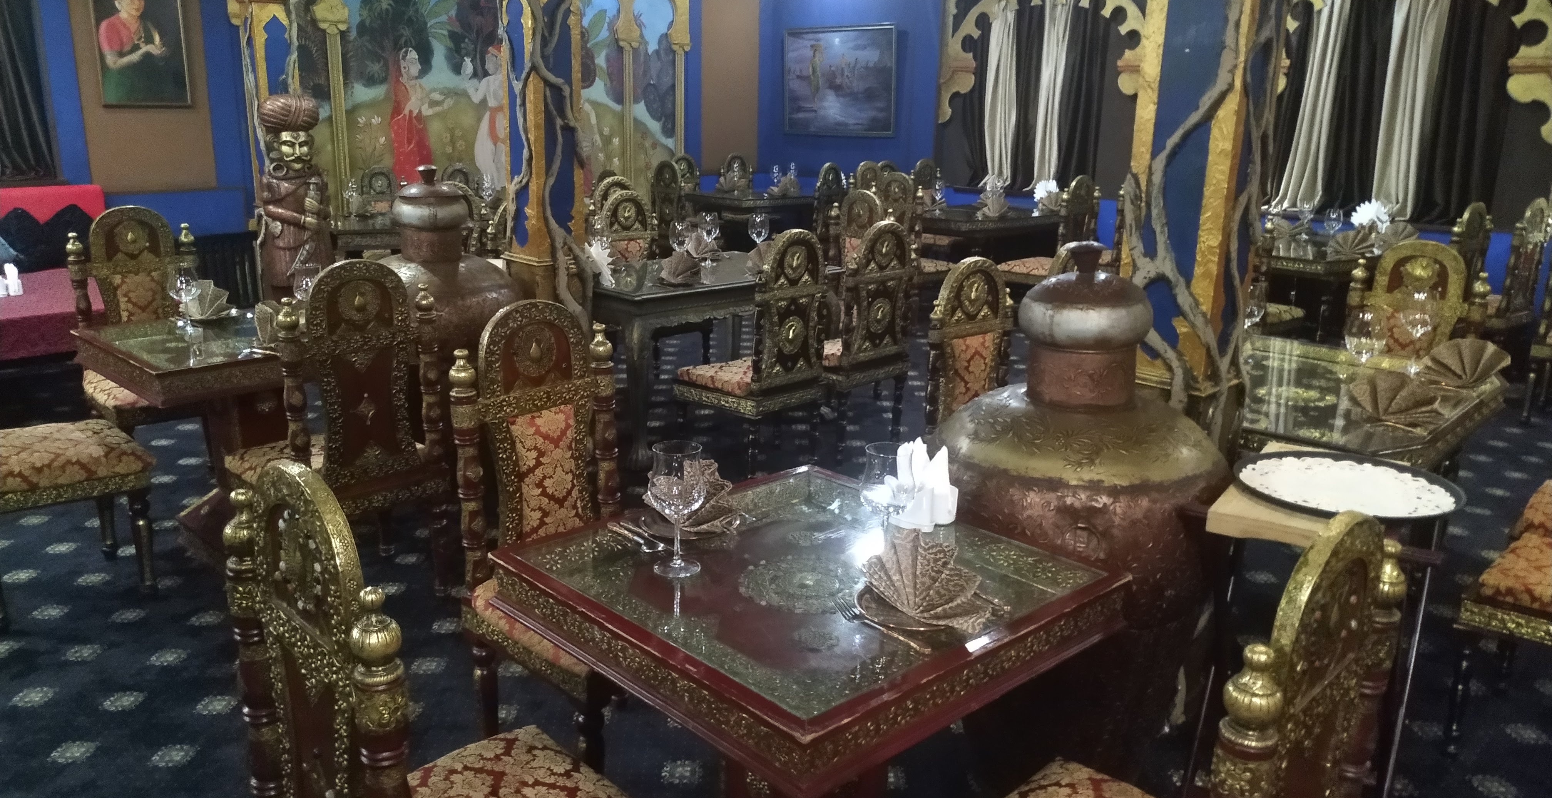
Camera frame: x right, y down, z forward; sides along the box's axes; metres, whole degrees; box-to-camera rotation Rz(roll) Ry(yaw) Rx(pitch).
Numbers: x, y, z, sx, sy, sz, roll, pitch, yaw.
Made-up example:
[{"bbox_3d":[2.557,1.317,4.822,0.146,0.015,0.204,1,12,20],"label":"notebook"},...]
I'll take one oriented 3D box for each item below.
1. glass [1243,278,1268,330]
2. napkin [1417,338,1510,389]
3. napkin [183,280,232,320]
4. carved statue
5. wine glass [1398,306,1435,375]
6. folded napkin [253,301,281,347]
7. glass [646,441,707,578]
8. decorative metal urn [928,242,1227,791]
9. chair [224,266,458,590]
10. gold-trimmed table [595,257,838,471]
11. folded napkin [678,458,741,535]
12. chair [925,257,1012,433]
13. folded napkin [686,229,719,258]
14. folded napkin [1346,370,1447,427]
[{"bbox_3d":[1.557,-0.242,3.484,0.108,0.245,0.108,15,20,42],"label":"glass"},{"bbox_3d":[2.024,-0.102,3.165,0.240,0.145,0.120,12,18,36],"label":"napkin"},{"bbox_3d":[-1.892,-0.330,3.568,0.171,0.127,0.127,-4,16,-19],"label":"napkin"},{"bbox_3d":[-2.467,-0.789,5.596,0.330,1.550,0.300,-13,20,-41],"label":"carved statue"},{"bbox_3d":[1.943,-0.184,3.257,0.102,0.210,0.102,1,15,0],"label":"wine glass"},{"bbox_3d":[-1.635,-0.264,3.535,0.185,0.140,0.100,-13,20,-41],"label":"folded napkin"},{"bbox_3d":[-0.171,0.193,1.858,0.083,0.215,0.083,-13,20,-41],"label":"glass"},{"bbox_3d":[0.648,0.281,2.304,0.614,1.205,0.614,1,15,0],"label":"decorative metal urn"},{"bbox_3d":[-1.313,0.085,3.250,0.480,1.060,0.480,15,20,42],"label":"chair"},{"bbox_3d":[-0.421,-0.253,5.239,0.925,0.735,1.400,15,20,42],"label":"gold-trimmed table"},{"bbox_3d":[-0.146,0.177,1.952,0.190,0.140,0.115,8,16,24],"label":"folded napkin"},{"bbox_3d":[0.798,0.077,3.502,0.480,1.050,0.460,15,20,42],"label":"chair"},{"bbox_3d":[-0.399,-0.855,5.805,0.185,0.140,0.100,-13,20,-41],"label":"folded napkin"},{"bbox_3d":[1.579,-0.002,2.740,0.230,0.145,0.125,10,17,31],"label":"folded napkin"}]

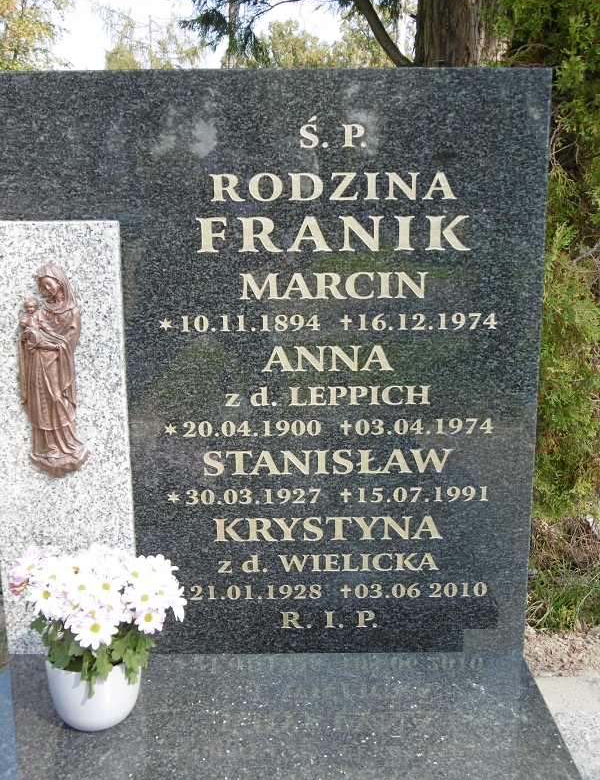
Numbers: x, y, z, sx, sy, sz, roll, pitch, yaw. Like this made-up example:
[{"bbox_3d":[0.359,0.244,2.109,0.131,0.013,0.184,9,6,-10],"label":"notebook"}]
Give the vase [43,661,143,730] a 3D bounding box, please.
[{"bbox_3d":[-0.306,0.439,1.319,0.140,0.109,0.140,-1,12,0],"label":"vase"}]

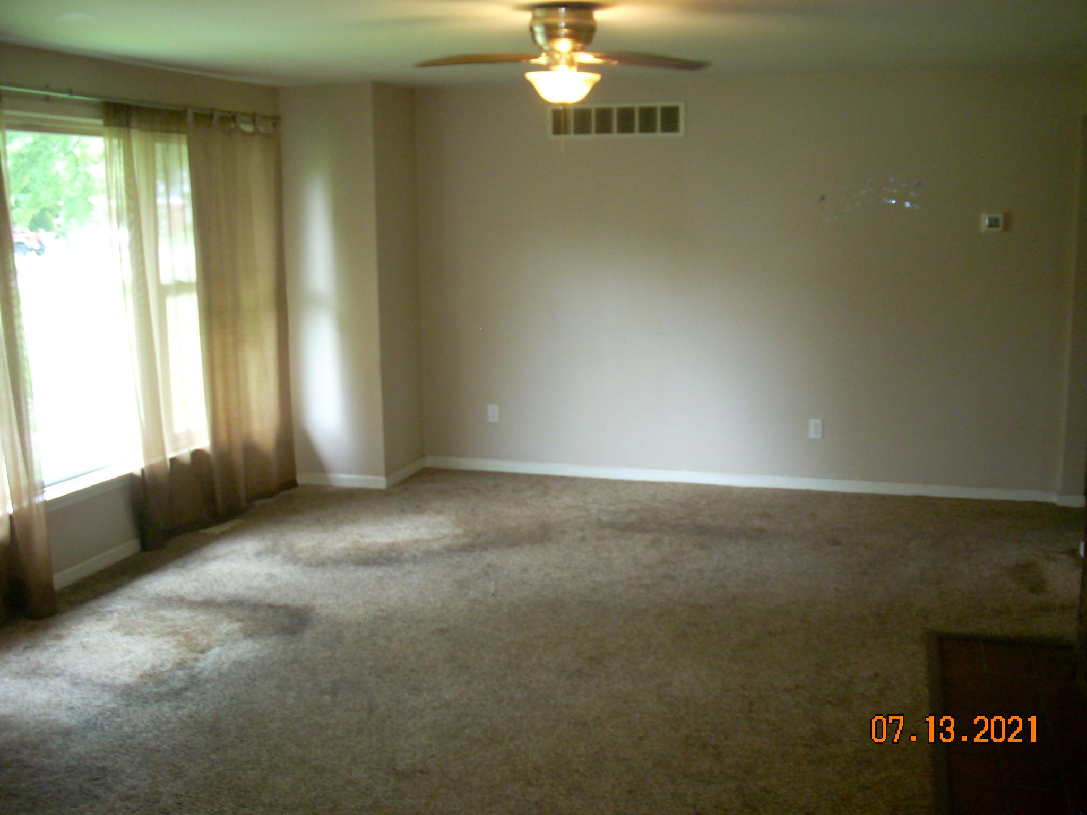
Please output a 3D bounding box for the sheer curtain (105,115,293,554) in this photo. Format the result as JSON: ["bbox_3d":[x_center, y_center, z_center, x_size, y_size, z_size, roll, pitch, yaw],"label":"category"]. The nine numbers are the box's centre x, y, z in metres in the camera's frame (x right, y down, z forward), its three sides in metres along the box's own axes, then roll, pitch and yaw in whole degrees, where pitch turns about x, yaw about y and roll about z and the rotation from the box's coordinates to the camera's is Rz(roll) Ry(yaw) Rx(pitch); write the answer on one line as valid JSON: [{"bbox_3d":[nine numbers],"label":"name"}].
[{"bbox_3d":[-1.763,-0.466,6.254,0.120,2.160,1.540,2,10,17],"label":"sheer curtain"}]

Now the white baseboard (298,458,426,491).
[{"bbox_3d":[-1.164,0.405,7.499,0.640,0.072,0.610,2,10,17],"label":"white baseboard"}]

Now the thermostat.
[{"bbox_3d":[2.471,-1.017,6.396,0.120,0.100,0.028,2,10,17],"label":"thermostat"}]

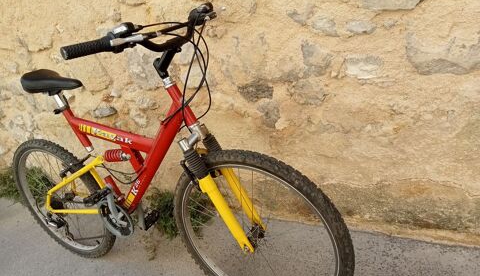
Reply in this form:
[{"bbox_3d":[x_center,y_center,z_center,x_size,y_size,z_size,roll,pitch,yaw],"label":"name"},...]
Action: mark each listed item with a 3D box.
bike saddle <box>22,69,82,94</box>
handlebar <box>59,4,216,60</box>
[{"bbox_3d":[-0.709,-0.219,1.483,0.280,0.080,0.150,7,30,30],"label":"bike saddle"},{"bbox_3d":[-0.219,-0.305,1.117,0.145,0.110,0.590,2,27,32],"label":"handlebar"}]

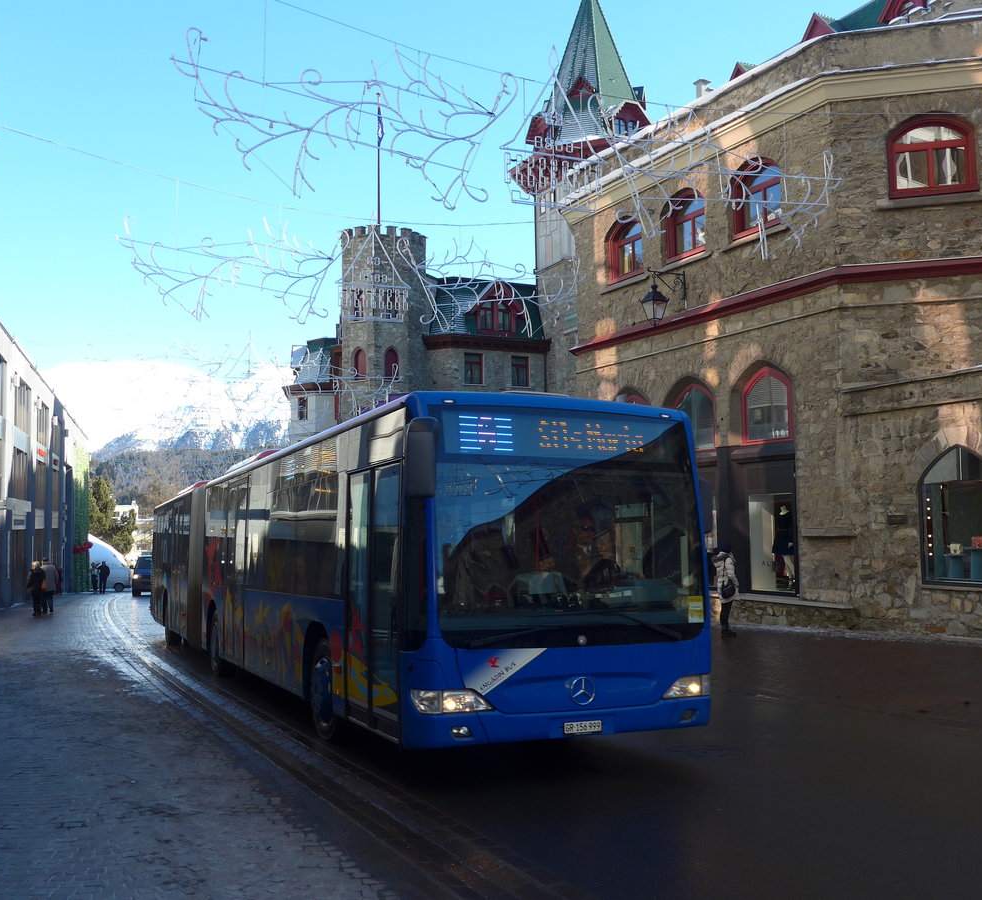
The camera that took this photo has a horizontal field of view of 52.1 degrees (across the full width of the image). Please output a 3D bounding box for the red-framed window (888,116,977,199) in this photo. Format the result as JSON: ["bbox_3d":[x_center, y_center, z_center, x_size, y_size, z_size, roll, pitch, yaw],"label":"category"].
[{"bbox_3d":[7.878,-5.259,18.031,1.476,1.470,0.150,-2,-4,15],"label":"red-framed window"}]

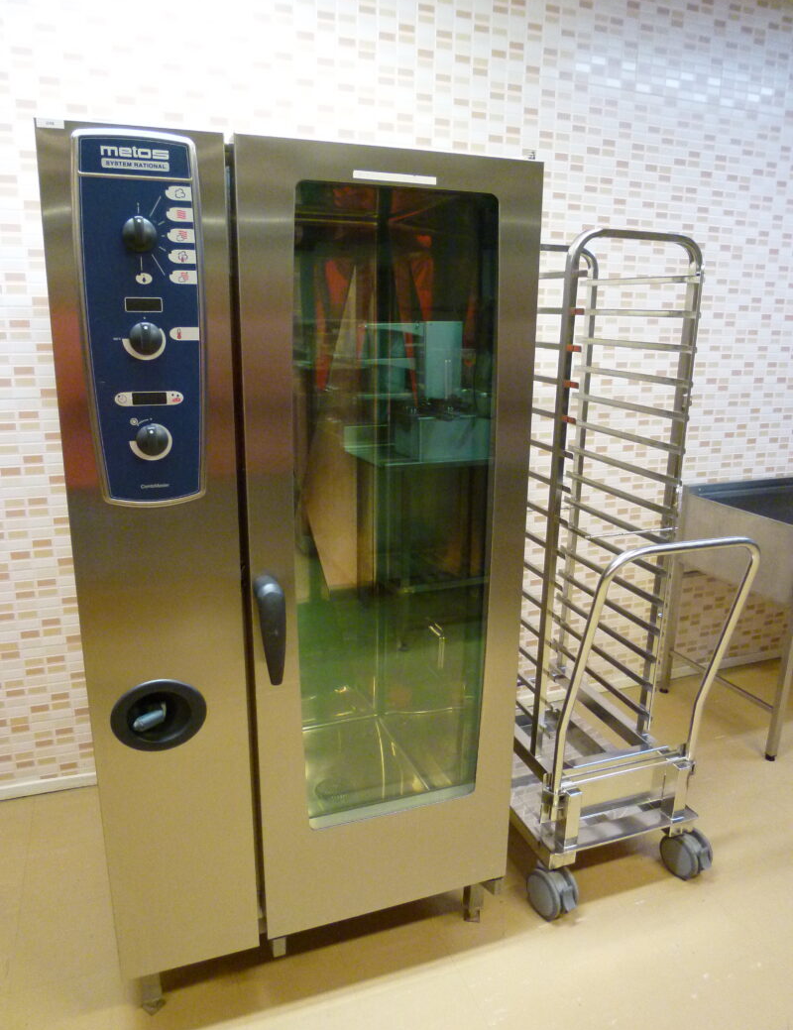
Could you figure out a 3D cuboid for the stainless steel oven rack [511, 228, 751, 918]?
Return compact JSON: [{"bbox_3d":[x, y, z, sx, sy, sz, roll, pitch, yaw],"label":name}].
[{"bbox_3d":[0.517,0.135,2.012,0.485,1.687,0.820,-5,15,-19],"label":"stainless steel oven rack"}]

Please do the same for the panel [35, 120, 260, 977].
[{"bbox_3d":[-0.425,0.162,1.360,0.279,1.600,0.080,-5,15,-19],"label":"panel"}]

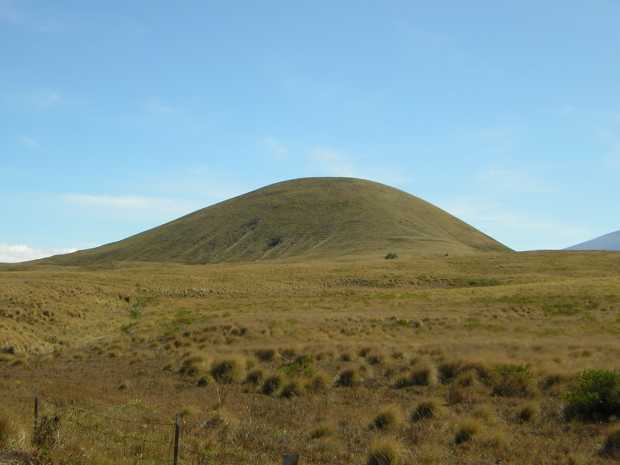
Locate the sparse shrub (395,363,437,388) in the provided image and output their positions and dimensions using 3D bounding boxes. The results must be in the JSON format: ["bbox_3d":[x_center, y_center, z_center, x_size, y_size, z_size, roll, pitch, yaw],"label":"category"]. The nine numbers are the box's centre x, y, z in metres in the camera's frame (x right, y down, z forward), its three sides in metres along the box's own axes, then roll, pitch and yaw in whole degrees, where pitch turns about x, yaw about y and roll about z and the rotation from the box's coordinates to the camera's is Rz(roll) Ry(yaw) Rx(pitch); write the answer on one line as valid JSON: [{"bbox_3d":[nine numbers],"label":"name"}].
[{"bbox_3d":[3.837,5.201,35.180,1.528,0.898,1.275,0,-2,0],"label":"sparse shrub"}]

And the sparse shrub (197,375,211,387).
[{"bbox_3d":[-3.878,5.389,35.219,0.494,0.406,0.467,0,-2,0],"label":"sparse shrub"}]

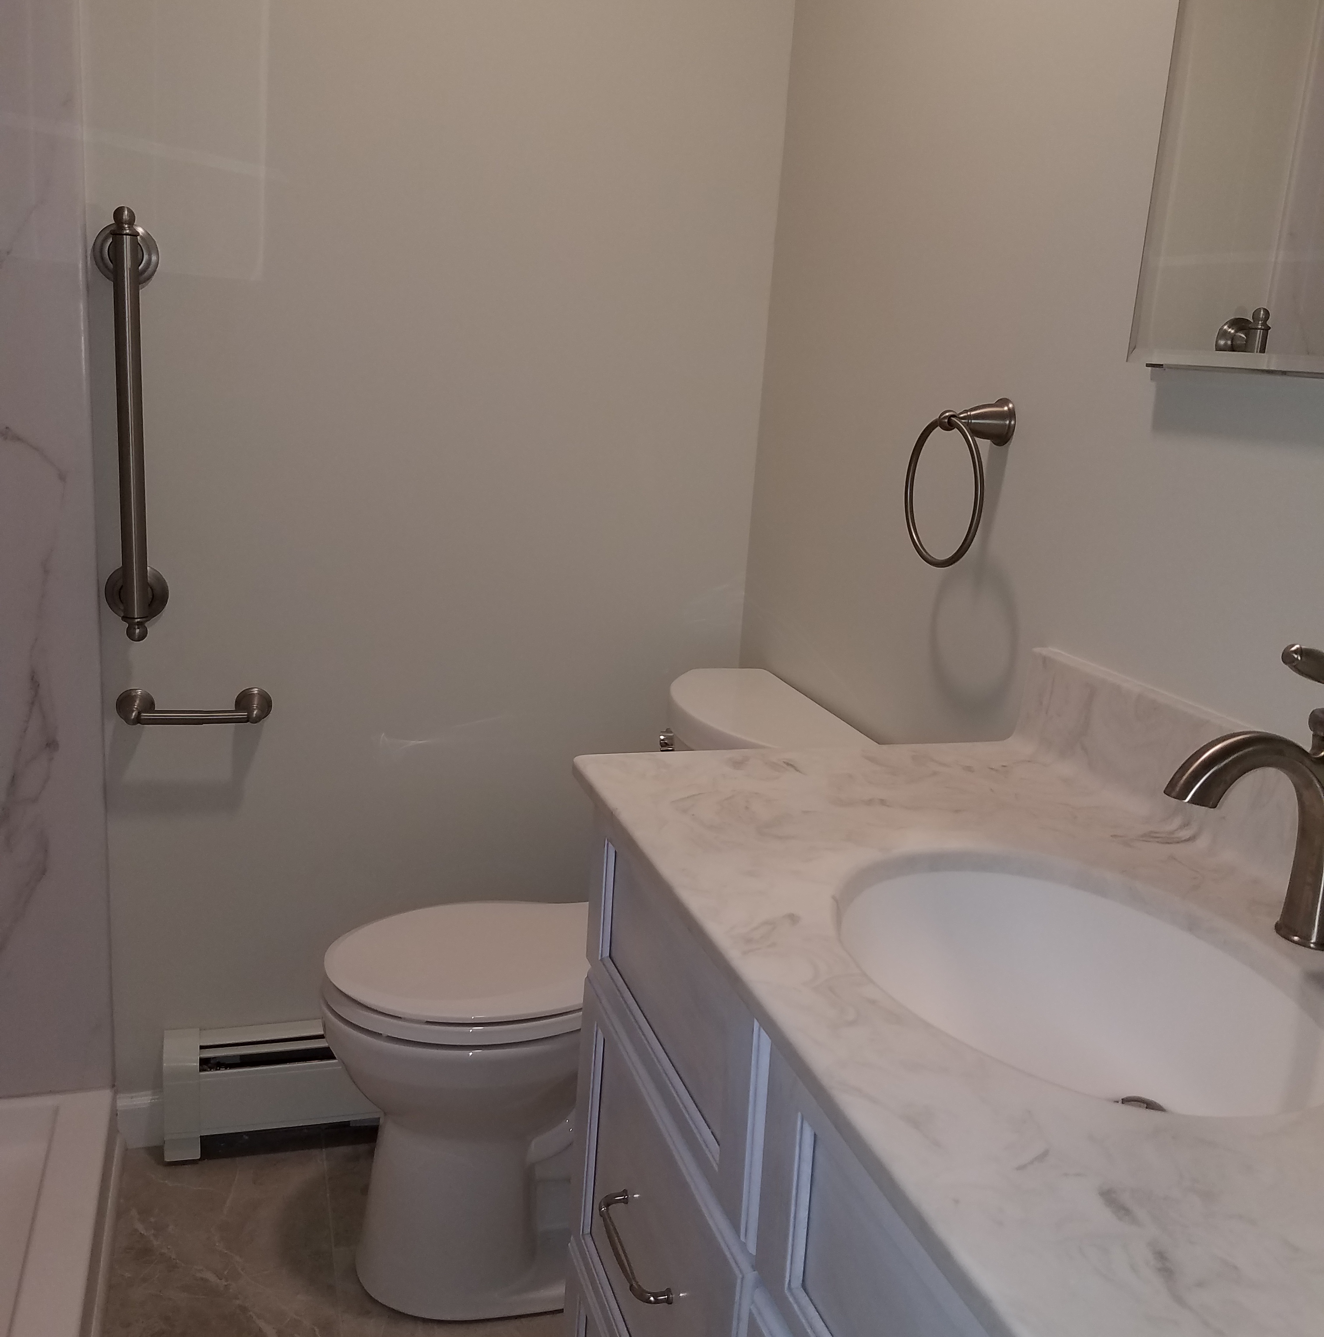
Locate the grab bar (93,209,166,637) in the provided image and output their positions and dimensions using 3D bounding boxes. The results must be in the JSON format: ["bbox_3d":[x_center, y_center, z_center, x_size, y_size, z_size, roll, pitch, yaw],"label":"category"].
[{"bbox_3d":[-0.717,-0.320,1.786,0.081,0.571,0.076,0,14,-18],"label":"grab bar"}]

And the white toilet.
[{"bbox_3d":[-0.123,0.440,1.837,0.685,0.784,0.440,0,14,-18],"label":"white toilet"}]

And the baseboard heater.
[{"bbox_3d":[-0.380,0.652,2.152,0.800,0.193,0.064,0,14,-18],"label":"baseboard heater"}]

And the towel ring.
[{"bbox_3d":[0.329,-0.200,1.429,0.084,0.181,0.166,0,14,-18],"label":"towel ring"}]

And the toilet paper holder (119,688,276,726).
[{"bbox_3d":[-0.669,0.061,1.902,0.213,0.053,0.073,0,14,-18],"label":"toilet paper holder"}]

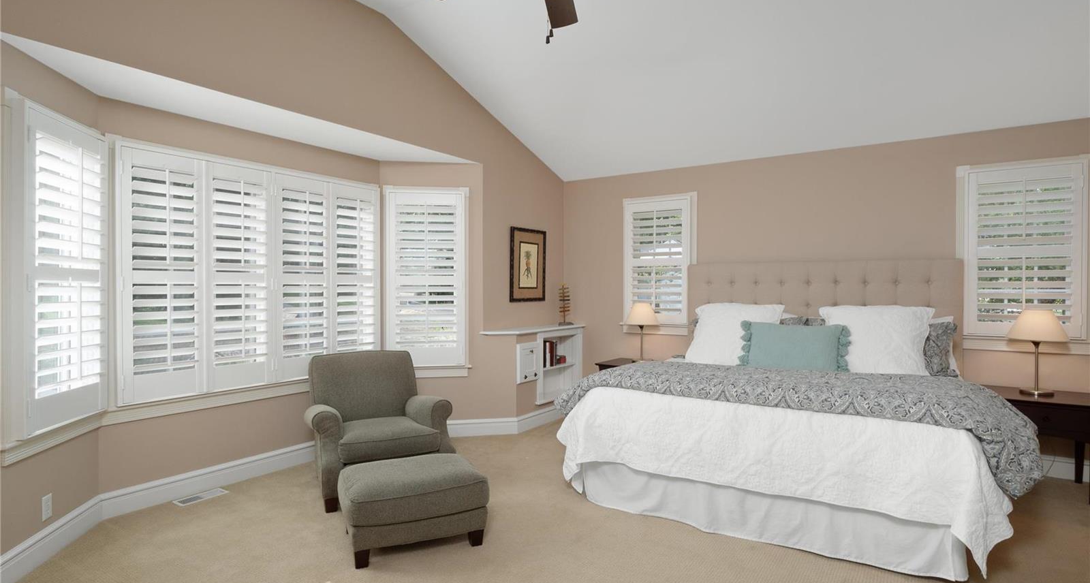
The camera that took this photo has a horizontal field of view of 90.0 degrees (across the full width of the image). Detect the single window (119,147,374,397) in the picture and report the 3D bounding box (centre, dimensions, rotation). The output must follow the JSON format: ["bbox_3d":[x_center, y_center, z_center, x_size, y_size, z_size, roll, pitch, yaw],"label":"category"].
[{"bbox_3d":[-1.927,-0.114,3.820,0.100,1.499,1.793,0,1,35],"label":"single window"}]

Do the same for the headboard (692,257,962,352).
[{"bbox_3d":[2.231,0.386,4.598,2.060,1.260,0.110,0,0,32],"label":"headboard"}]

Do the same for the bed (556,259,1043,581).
[{"bbox_3d":[1.625,0.532,3.794,2.380,1.540,2.120,0,0,32],"label":"bed"}]

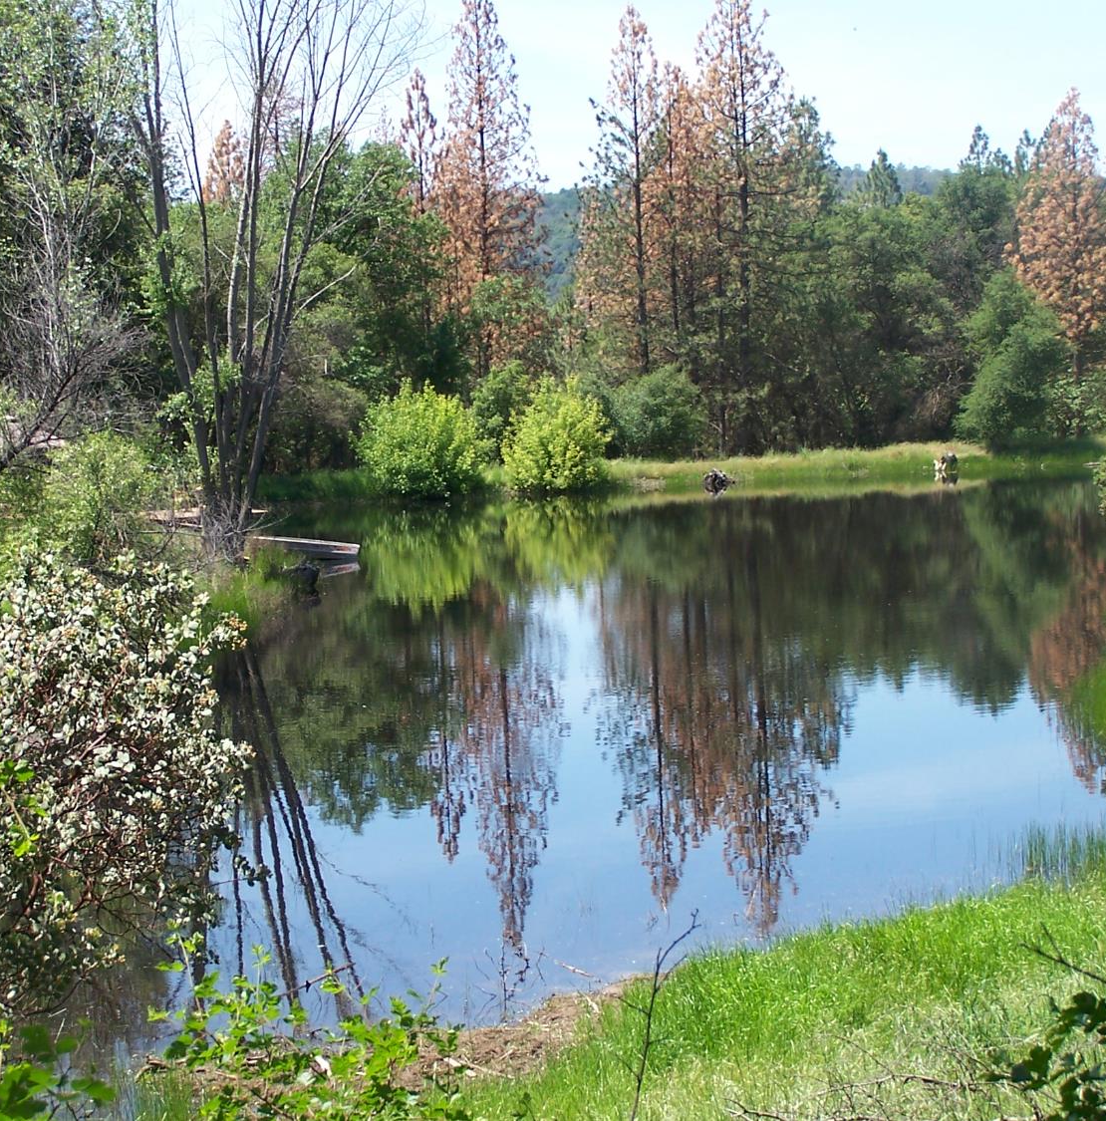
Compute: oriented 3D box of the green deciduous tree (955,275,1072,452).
[{"bbox_3d":[14.570,-6.334,91.500,3.550,5.500,3.400,-2,3,0],"label":"green deciduous tree"}]

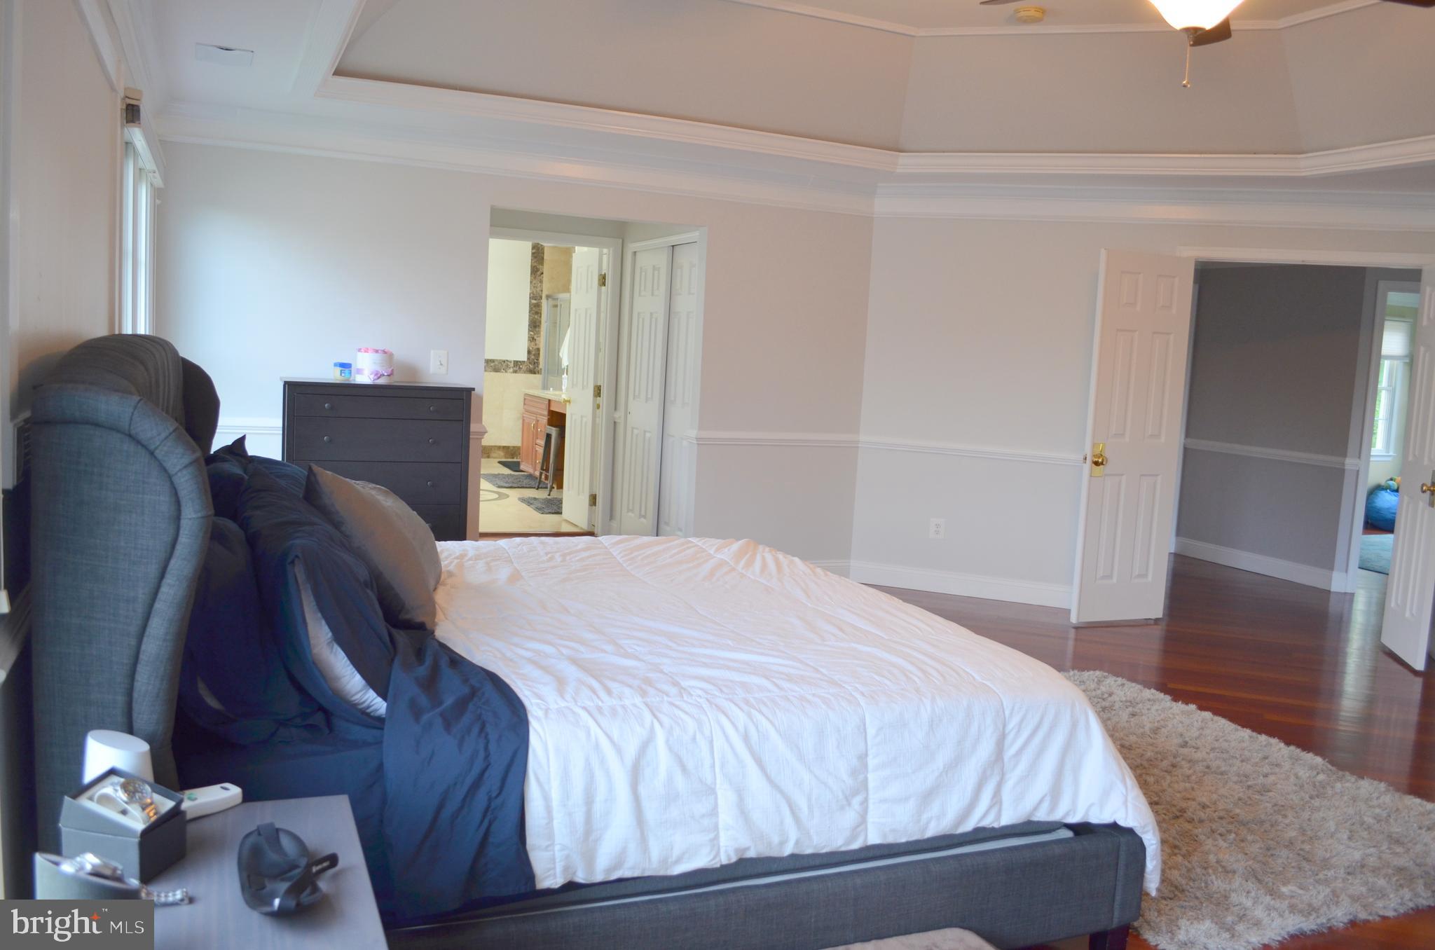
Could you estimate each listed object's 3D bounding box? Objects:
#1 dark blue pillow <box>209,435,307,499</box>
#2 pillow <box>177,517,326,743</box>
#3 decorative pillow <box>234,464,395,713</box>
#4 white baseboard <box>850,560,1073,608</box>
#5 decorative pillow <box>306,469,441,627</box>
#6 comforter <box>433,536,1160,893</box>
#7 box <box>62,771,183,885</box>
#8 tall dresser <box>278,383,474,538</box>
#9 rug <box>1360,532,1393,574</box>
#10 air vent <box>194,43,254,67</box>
[{"bbox_3d":[-1.226,0.131,2.971,0.260,0.450,0.720,-20,14,-17],"label":"dark blue pillow"},{"bbox_3d":[-1.010,0.242,2.331,0.200,0.430,0.700,-11,11,-20],"label":"pillow"},{"bbox_3d":[-0.905,0.237,2.377,0.200,0.450,0.720,-25,18,-23],"label":"decorative pillow"},{"bbox_3d":[1.545,0.675,6.429,1.500,0.130,0.020,5,7,18],"label":"white baseboard"},{"bbox_3d":[-0.881,0.170,2.813,0.180,0.460,0.470,-32,16,-12],"label":"decorative pillow"},{"bbox_3d":[-0.005,0.587,3.195,1.570,0.480,1.980,0,7,-19],"label":"comforter"},{"bbox_3d":[-0.833,0.492,1.509,0.127,0.100,0.093,5,7,14],"label":"box"},{"bbox_3d":[-1.640,0.147,5.168,0.860,1.165,0.440,0,8,-25],"label":"tall dresser"},{"bbox_3d":[5.807,0.655,8.782,2.400,0.030,1.800,0,8,-25],"label":"rug"},{"bbox_3d":[-1.838,-1.560,4.003,0.200,0.020,0.270,0,8,-25],"label":"air vent"}]

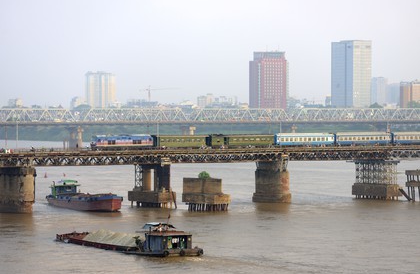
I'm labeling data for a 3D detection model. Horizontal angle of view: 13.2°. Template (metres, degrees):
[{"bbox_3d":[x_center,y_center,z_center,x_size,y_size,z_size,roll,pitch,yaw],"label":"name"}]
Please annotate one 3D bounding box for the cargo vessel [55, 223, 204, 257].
[{"bbox_3d":[-14.485,16.644,311.037,6.692,5.400,40.417,-1,1,-31],"label":"cargo vessel"}]

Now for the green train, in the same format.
[{"bbox_3d":[-5.865,1.471,448.957,54.000,3.950,2.900,-1,1,-37],"label":"green train"}]

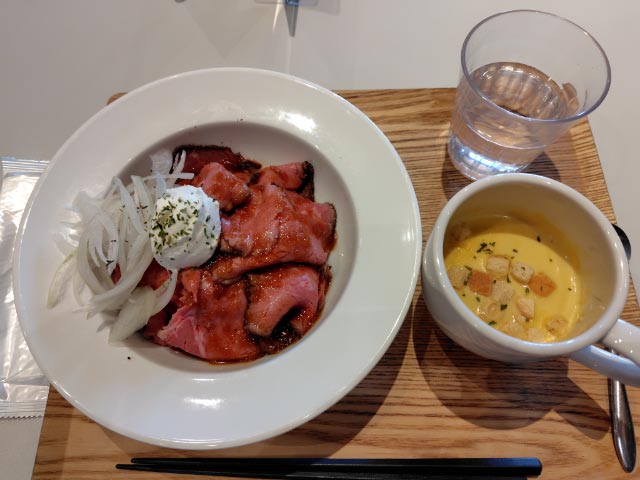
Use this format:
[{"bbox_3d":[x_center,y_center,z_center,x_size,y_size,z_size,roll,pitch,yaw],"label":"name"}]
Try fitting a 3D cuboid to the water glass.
[{"bbox_3d":[0.122,-0.083,0.278,0.081,0.086,0.081,0,68,1],"label":"water glass"}]

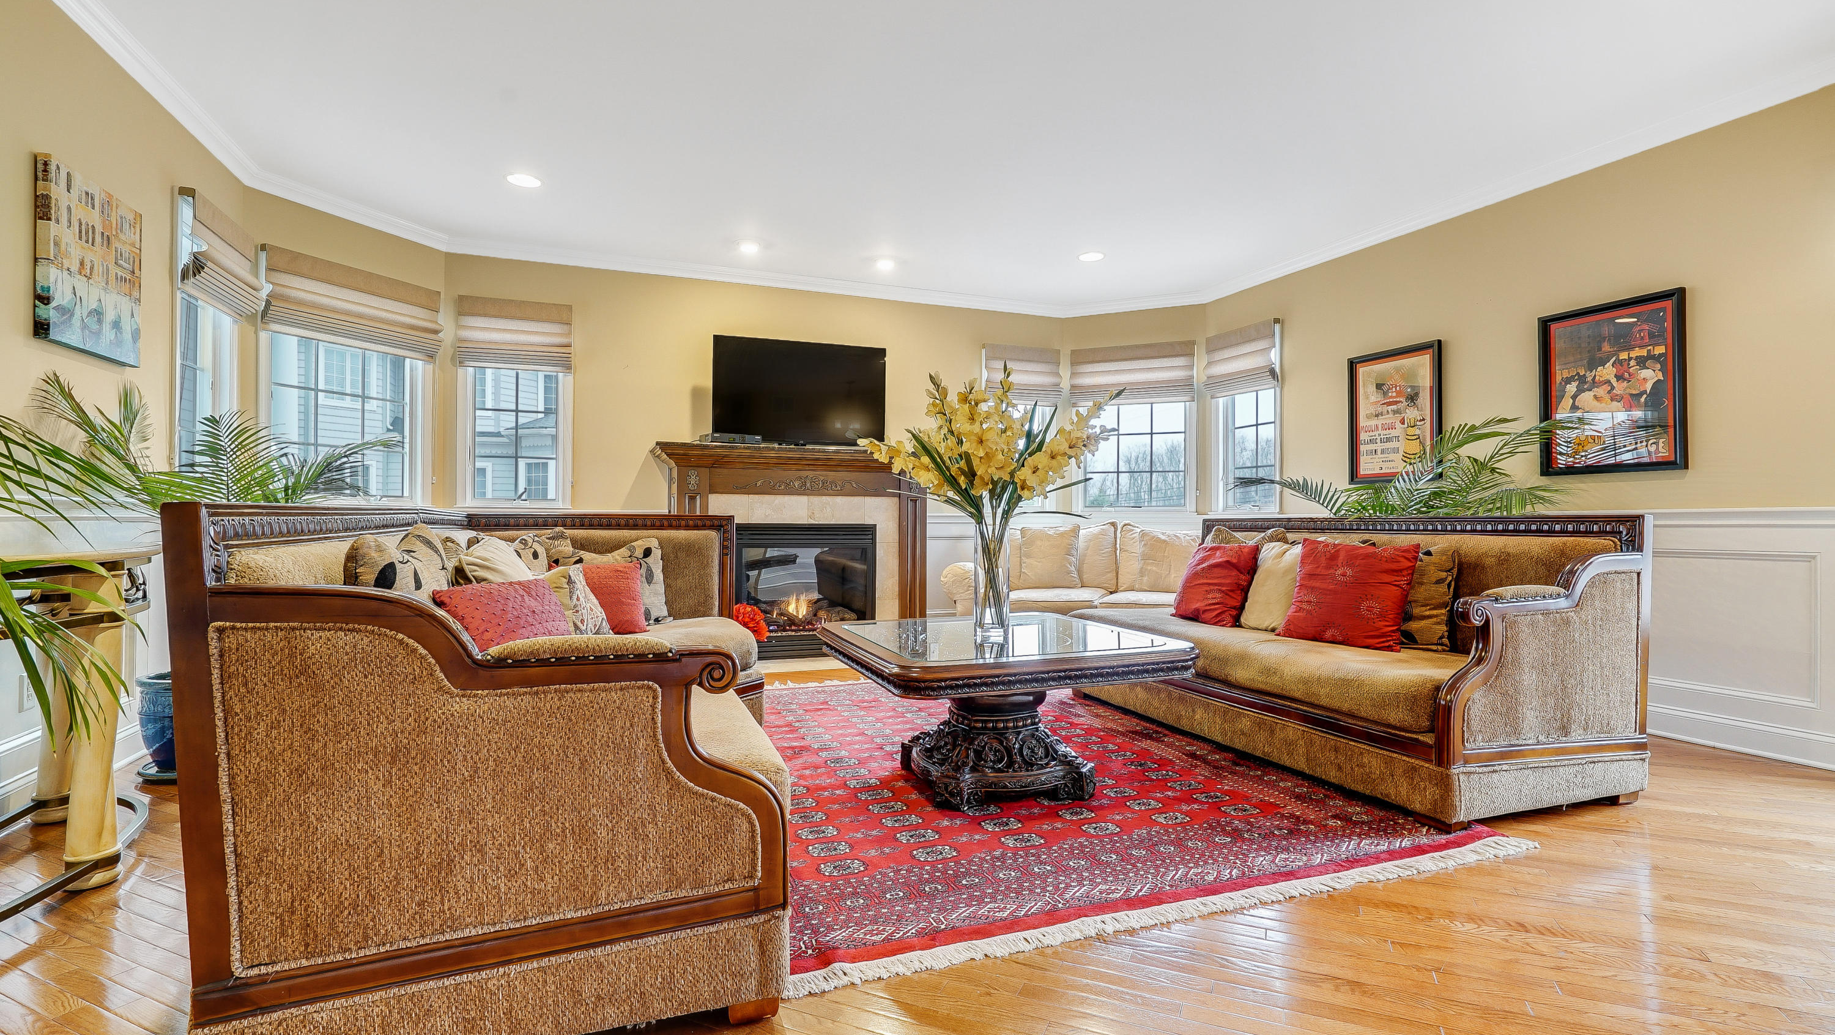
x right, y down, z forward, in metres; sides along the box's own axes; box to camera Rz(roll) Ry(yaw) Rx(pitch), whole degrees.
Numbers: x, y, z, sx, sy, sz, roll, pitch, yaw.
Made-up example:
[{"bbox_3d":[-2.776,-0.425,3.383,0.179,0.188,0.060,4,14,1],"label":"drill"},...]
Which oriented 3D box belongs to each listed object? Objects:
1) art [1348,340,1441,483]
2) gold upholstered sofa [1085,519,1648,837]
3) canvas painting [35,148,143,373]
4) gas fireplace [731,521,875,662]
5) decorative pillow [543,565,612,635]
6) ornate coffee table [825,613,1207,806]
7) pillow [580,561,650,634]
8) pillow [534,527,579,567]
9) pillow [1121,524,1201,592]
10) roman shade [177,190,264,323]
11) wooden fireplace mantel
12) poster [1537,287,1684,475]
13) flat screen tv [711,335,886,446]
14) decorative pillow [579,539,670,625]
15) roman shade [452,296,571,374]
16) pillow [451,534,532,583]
[{"bbox_3d":[2.944,-0.624,5.036,0.034,0.820,0.642,0,0,-21],"label":"art"},{"bbox_3d":[1.731,0.498,3.714,0.975,1.000,2.147,0,0,-21],"label":"gold upholstered sofa"},{"bbox_3d":[-3.024,-0.907,2.992,0.044,0.618,0.579,0,0,-21],"label":"canvas painting"},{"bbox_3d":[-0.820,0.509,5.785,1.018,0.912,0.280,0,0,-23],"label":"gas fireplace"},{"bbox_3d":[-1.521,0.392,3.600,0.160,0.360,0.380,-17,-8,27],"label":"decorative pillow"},{"bbox_3d":[0.282,0.709,3.007,1.103,0.542,1.147,0,0,-21],"label":"ornate coffee table"},{"bbox_3d":[-1.410,0.362,3.615,0.395,0.345,0.130,0,-20,-23],"label":"pillow"},{"bbox_3d":[-1.786,0.259,3.980,0.380,0.400,0.150,0,-15,-37],"label":"pillow"},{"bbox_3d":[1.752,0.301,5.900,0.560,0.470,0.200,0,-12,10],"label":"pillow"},{"bbox_3d":[-3.252,-1.189,3.831,0.101,0.434,0.685,0,0,-23],"label":"roman shade"},{"bbox_3d":[-0.797,0.246,5.731,1.998,1.438,0.425,0,0,-23],"label":"wooden fireplace mantel"},{"bbox_3d":[3.208,-0.592,3.785,0.035,0.786,0.579,0,0,-23],"label":"poster"},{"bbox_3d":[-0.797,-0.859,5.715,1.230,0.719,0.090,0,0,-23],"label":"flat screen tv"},{"bbox_3d":[-1.458,0.304,3.867,0.490,0.440,0.150,0,-17,-23],"label":"decorative pillow"},{"bbox_3d":[-2.550,-1.153,5.183,0.666,0.434,0.097,0,0,-23],"label":"roman shade"},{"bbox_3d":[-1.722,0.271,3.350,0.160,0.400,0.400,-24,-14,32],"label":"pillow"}]

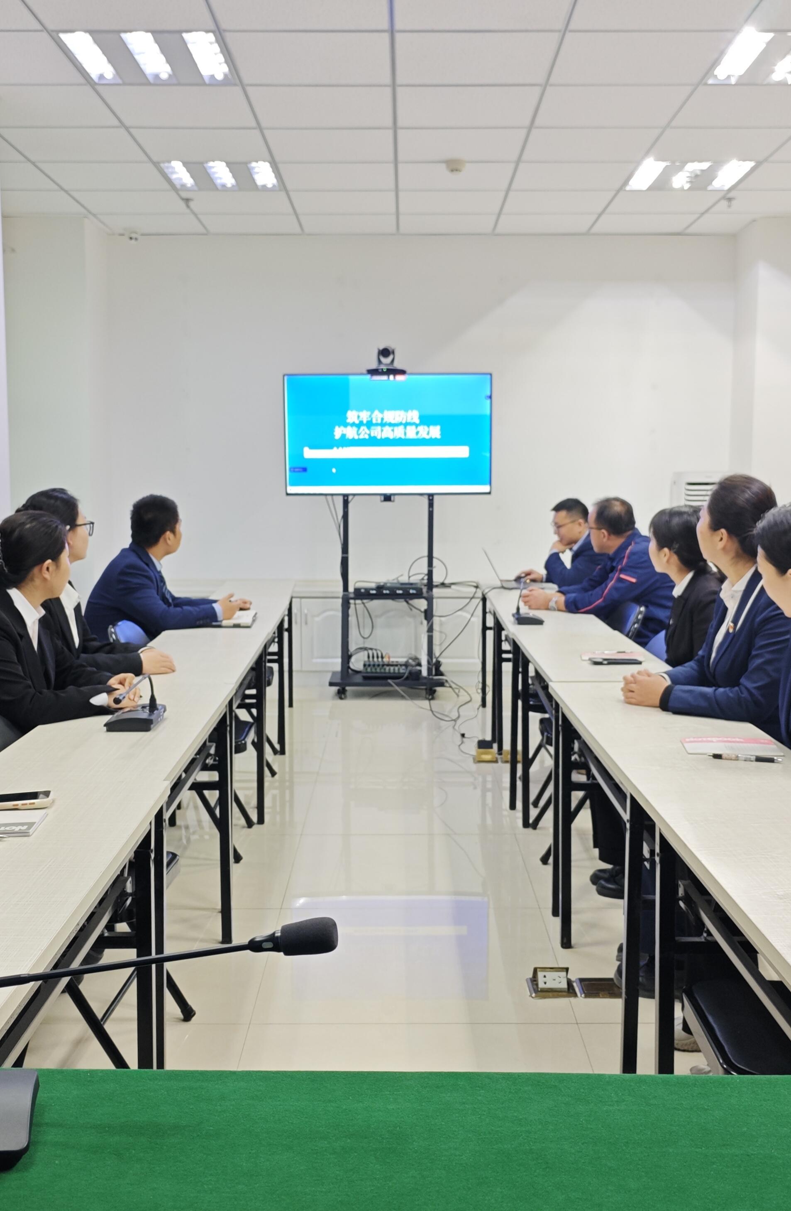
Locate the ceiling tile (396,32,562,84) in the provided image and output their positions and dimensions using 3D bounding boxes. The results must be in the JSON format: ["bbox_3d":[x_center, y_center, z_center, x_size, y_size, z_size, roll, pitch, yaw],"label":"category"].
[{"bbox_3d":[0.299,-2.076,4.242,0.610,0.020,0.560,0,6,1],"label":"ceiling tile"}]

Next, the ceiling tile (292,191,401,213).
[{"bbox_3d":[-0.292,-2.325,6.445,0.610,0.020,0.560,0,6,1],"label":"ceiling tile"}]

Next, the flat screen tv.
[{"bbox_3d":[-0.042,-1.034,6.802,1.260,0.729,0.071,0,7,0],"label":"flat screen tv"}]

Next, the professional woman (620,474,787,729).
[{"bbox_3d":[0.933,0.351,2.977,0.660,1.360,0.500,0,6,1],"label":"professional woman"}]

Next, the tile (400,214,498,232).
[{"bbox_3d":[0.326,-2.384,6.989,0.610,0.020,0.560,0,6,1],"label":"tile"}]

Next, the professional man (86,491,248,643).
[{"bbox_3d":[-0.945,0.185,4.658,0.700,1.290,0.520,-1,6,-9],"label":"professional man"}]

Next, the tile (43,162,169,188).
[{"bbox_3d":[-1.535,-2.290,5.964,0.618,0.020,0.557,0,6,0],"label":"tile"}]

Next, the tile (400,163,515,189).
[{"bbox_3d":[0.315,-2.261,5.890,0.610,0.020,0.560,0,6,1],"label":"tile"}]

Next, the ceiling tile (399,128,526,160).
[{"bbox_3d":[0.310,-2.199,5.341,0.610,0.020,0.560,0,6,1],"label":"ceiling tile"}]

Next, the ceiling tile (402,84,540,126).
[{"bbox_3d":[0.309,-2.160,4.841,0.618,0.020,0.557,0,6,0],"label":"ceiling tile"}]

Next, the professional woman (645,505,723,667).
[{"bbox_3d":[0.928,0.309,3.724,0.612,1.265,0.449,2,7,12],"label":"professional woman"}]

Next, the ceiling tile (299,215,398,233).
[{"bbox_3d":[-0.289,-2.410,7.060,0.618,0.020,0.557,0,6,0],"label":"ceiling tile"}]

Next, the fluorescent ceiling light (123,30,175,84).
[{"bbox_3d":[-0.926,-2.081,4.245,0.117,0.050,0.530,0,7,0],"label":"fluorescent ceiling light"}]

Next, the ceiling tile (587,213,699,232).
[{"bbox_3d":[1.548,-2.392,7.009,0.612,0.020,0.571,0,7,0],"label":"ceiling tile"}]

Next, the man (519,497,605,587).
[{"bbox_3d":[1.033,0.068,6.003,0.700,1.250,0.520,0,6,1],"label":"man"}]

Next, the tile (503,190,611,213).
[{"bbox_3d":[0.942,-2.344,6.496,0.618,0.020,0.557,0,6,0],"label":"tile"}]

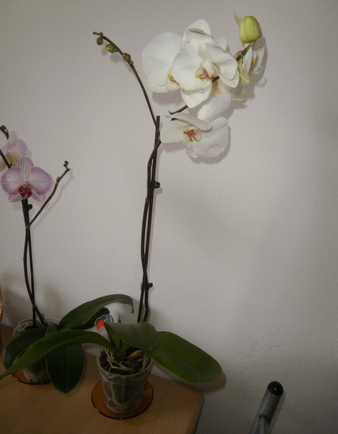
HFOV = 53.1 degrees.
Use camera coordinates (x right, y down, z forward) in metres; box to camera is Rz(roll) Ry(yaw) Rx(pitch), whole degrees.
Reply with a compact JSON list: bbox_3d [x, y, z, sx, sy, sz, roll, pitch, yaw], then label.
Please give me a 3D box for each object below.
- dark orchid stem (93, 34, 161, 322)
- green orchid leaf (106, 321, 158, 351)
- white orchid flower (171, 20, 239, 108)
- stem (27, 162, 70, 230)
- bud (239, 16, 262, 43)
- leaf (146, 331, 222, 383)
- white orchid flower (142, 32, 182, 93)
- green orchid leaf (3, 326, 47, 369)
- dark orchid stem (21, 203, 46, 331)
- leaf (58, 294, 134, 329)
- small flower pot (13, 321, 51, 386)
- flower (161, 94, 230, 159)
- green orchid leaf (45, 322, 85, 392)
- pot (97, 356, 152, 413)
[{"bbox_3d":[-0.076,-0.021,0.607,0.110,0.560,0.060,10,21,16],"label":"dark orchid stem"},{"bbox_3d":[-0.080,0.255,0.723,0.105,0.042,0.070,-1,17,-17],"label":"green orchid leaf"},{"bbox_3d":[0.055,-0.236,0.526,0.100,0.117,0.055,4,22,1],"label":"white orchid flower"},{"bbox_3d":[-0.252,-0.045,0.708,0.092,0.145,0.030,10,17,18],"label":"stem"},{"bbox_3d":[0.101,-0.232,0.418,0.028,0.034,0.028,10,21,16],"label":"bud"},{"bbox_3d":[0.021,0.276,0.669,0.180,0.050,0.085,10,21,16],"label":"leaf"},{"bbox_3d":[-0.001,-0.221,0.483,0.082,0.088,0.045,6,20,4],"label":"white orchid flower"},{"bbox_3d":[-0.304,0.272,0.725,0.115,0.075,0.070,-9,24,-33],"label":"green orchid leaf"},{"bbox_3d":[-0.307,0.108,0.769,0.044,0.290,0.035,10,17,18],"label":"dark orchid stem"},{"bbox_3d":[-0.158,0.199,0.725,0.185,0.090,0.065,5,20,3],"label":"leaf"},{"bbox_3d":[-0.310,0.320,0.815,0.117,0.110,0.117,-2,17,-22],"label":"small flower pot"},{"bbox_3d":[0.046,-0.157,0.588,0.112,0.102,0.060,9,24,16],"label":"flower"},{"bbox_3d":[-0.236,0.320,0.765,0.085,0.115,0.075,-7,20,-35],"label":"green orchid leaf"},{"bbox_3d":[-0.094,0.333,0.724,0.120,0.120,0.120,4,20,-1],"label":"pot"}]

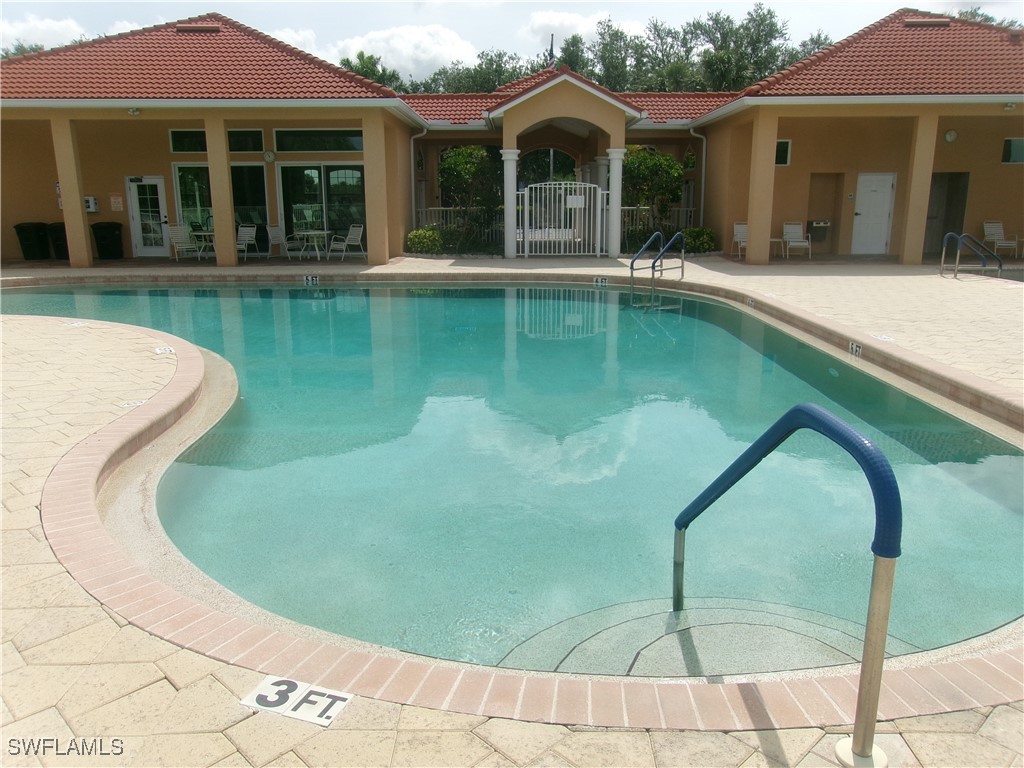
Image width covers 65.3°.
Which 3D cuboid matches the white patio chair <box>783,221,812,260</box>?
[{"bbox_3d":[6.917,-3.503,19.417,0.600,0.870,0.680,0,13,0],"label":"white patio chair"}]

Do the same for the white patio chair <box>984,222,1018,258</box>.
[{"bbox_3d":[11.817,-3.503,19.339,0.600,0.870,0.680,-2,13,-8],"label":"white patio chair"}]

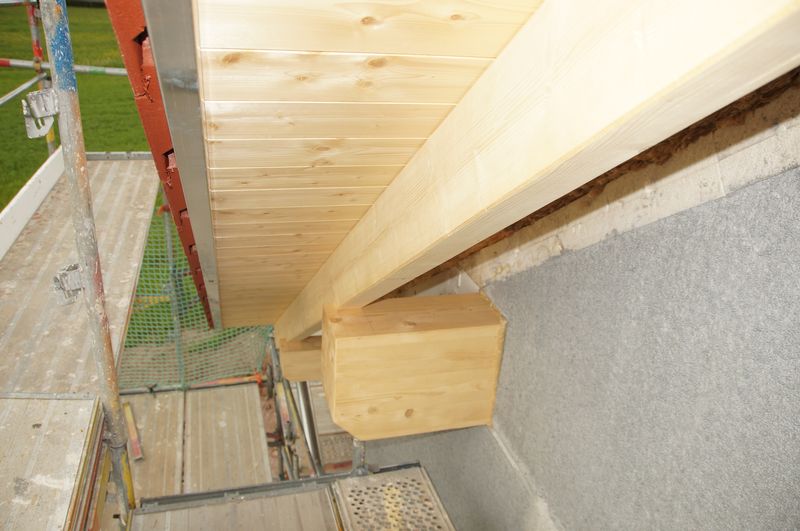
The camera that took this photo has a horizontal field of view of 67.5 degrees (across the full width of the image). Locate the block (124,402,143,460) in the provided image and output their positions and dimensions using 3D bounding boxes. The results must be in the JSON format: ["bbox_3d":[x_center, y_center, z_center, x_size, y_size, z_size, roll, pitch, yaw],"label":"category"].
[{"bbox_3d":[-2.044,1.261,4.579,0.048,0.031,0.672,-9,27,-28],"label":"block"}]

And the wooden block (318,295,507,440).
[{"bbox_3d":[0.027,0.301,1.797,0.489,0.352,0.201,-3,25,-17],"label":"wooden block"}]

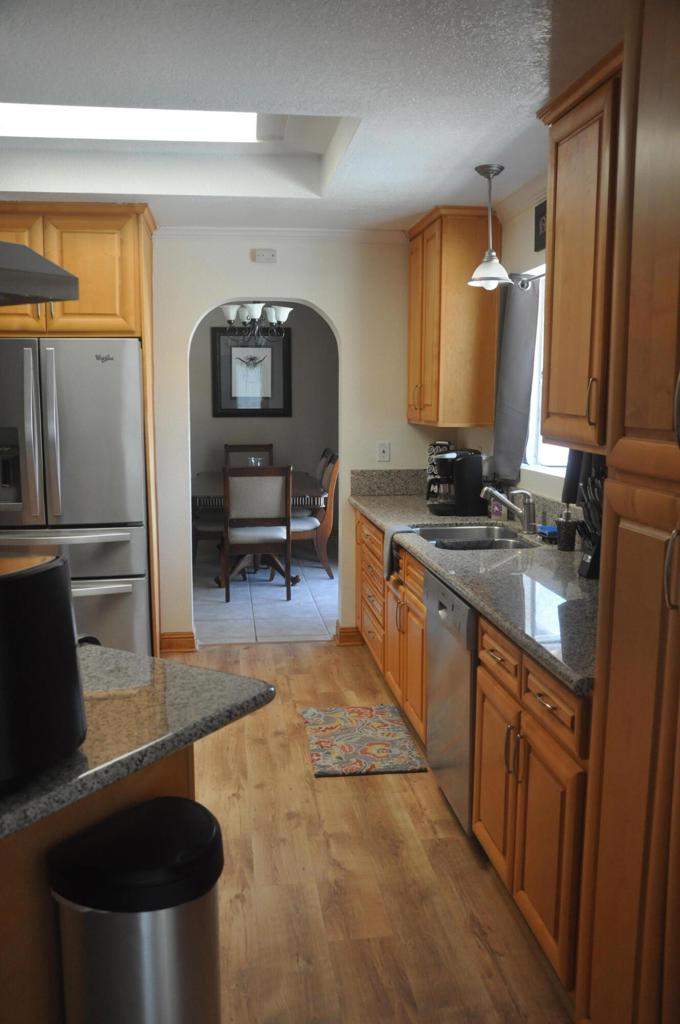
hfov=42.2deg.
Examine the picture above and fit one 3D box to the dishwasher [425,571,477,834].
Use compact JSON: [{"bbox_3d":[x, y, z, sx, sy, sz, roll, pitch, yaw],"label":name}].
[{"bbox_3d":[0.674,0.673,3.270,0.602,0.840,0.608,-1,8,-8],"label":"dishwasher"}]

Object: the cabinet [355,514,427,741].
[{"bbox_3d":[0.525,0.494,4.483,0.608,0.874,1.853,-1,8,-8],"label":"cabinet"}]

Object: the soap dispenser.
[{"bbox_3d":[0.896,0.056,3.500,0.071,0.192,0.071,2,8,10],"label":"soap dispenser"}]

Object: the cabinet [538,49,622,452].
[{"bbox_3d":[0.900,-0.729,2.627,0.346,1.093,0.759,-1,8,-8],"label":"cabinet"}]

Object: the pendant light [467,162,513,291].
[{"bbox_3d":[0.618,-1.175,3.644,0.194,0.489,0.194,-1,8,-8],"label":"pendant light"}]

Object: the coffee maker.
[{"bbox_3d":[0.611,-0.154,4.526,0.294,0.319,0.243,-1,8,-8],"label":"coffee maker"}]

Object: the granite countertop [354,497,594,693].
[{"bbox_3d":[0.621,0.148,3.668,0.655,0.042,3.382,-1,8,-8],"label":"granite countertop"}]

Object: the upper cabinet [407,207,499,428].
[{"bbox_3d":[0.600,-1.026,4.816,0.344,1.104,0.795,-1,8,-8],"label":"upper cabinet"}]

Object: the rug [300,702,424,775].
[{"bbox_3d":[0.090,1.012,3.961,0.461,0.012,0.780,-1,8,-8],"label":"rug"}]

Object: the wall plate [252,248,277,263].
[{"bbox_3d":[-0.417,-1.441,4.954,0.120,0.073,0.015,-1,8,-8],"label":"wall plate"}]

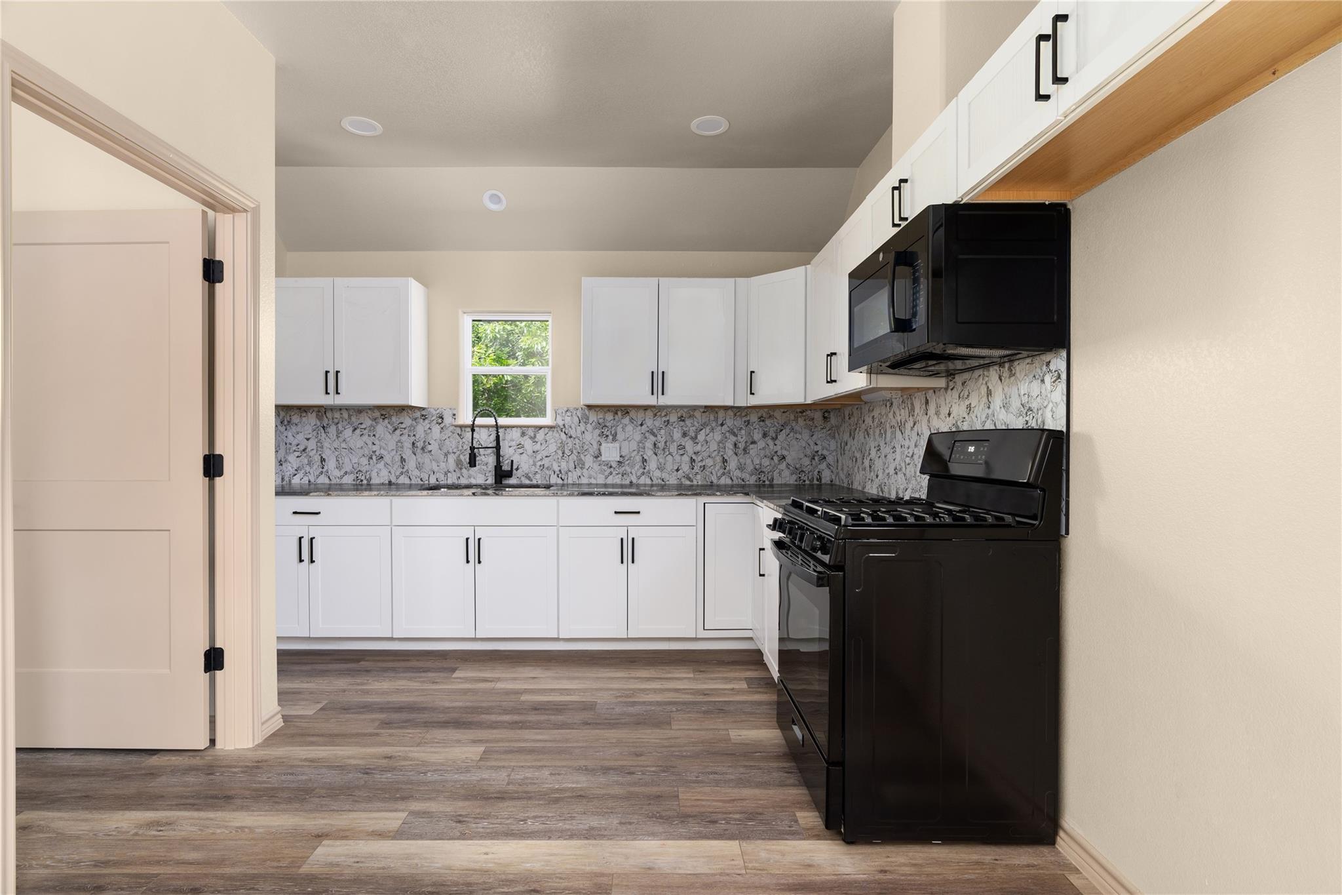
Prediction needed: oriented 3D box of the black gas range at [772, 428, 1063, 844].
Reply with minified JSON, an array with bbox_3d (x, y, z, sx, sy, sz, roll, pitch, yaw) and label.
[{"bbox_3d":[0.765,0.547,2.225,0.730,1.210,0.755,0,0,-1],"label":"black gas range"}]

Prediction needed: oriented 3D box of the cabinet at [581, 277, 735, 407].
[{"bbox_3d":[-0.075,-0.637,3.953,0.927,0.765,0.305,0,0,-1],"label":"cabinet"}]

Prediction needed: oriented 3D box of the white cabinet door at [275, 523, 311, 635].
[{"bbox_3d":[-2.216,0.737,3.500,0.452,0.610,0.022,0,0,-1],"label":"white cabinet door"}]

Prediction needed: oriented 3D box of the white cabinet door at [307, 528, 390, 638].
[{"bbox_3d":[-1.760,0.735,3.493,0.449,0.609,0.025,0,0,0],"label":"white cabinet door"}]

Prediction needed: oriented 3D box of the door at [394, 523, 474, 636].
[{"bbox_3d":[-1.303,0.737,3.493,0.449,0.612,0.025,0,0,0],"label":"door"}]

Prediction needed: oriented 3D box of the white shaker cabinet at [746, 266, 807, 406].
[{"bbox_3d":[0.615,-0.635,3.683,0.405,0.765,0.030,1,1,44],"label":"white shaker cabinet"}]

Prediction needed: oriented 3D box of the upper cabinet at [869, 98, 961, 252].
[{"bbox_3d":[0.965,-0.854,2.186,0.330,0.305,0.755,0,0,-1],"label":"upper cabinet"}]

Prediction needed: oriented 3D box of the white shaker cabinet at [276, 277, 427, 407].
[{"bbox_3d":[-2.007,-0.636,3.906,0.900,0.763,0.305,0,0,-1],"label":"white shaker cabinet"}]

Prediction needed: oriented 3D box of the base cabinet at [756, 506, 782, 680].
[{"bbox_3d":[0.784,0.688,2.899,0.630,0.810,0.570,0,0,-1],"label":"base cabinet"}]

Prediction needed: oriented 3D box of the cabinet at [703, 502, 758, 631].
[{"bbox_3d":[0.314,0.663,3.811,0.290,0.715,0.565,0,0,-1],"label":"cabinet"}]

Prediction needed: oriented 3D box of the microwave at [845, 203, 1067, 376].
[{"bbox_3d":[0.921,-0.494,2.197,0.415,0.415,0.755,0,0,-1],"label":"microwave"}]

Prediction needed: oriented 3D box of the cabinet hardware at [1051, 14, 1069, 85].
[{"bbox_3d":[0.809,-0.823,1.311,0.036,0.143,0.014,0,0,-1],"label":"cabinet hardware"}]

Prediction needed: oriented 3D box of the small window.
[{"bbox_3d":[-1.061,-0.516,4.137,0.585,0.730,0.080,0,0,-1],"label":"small window"}]

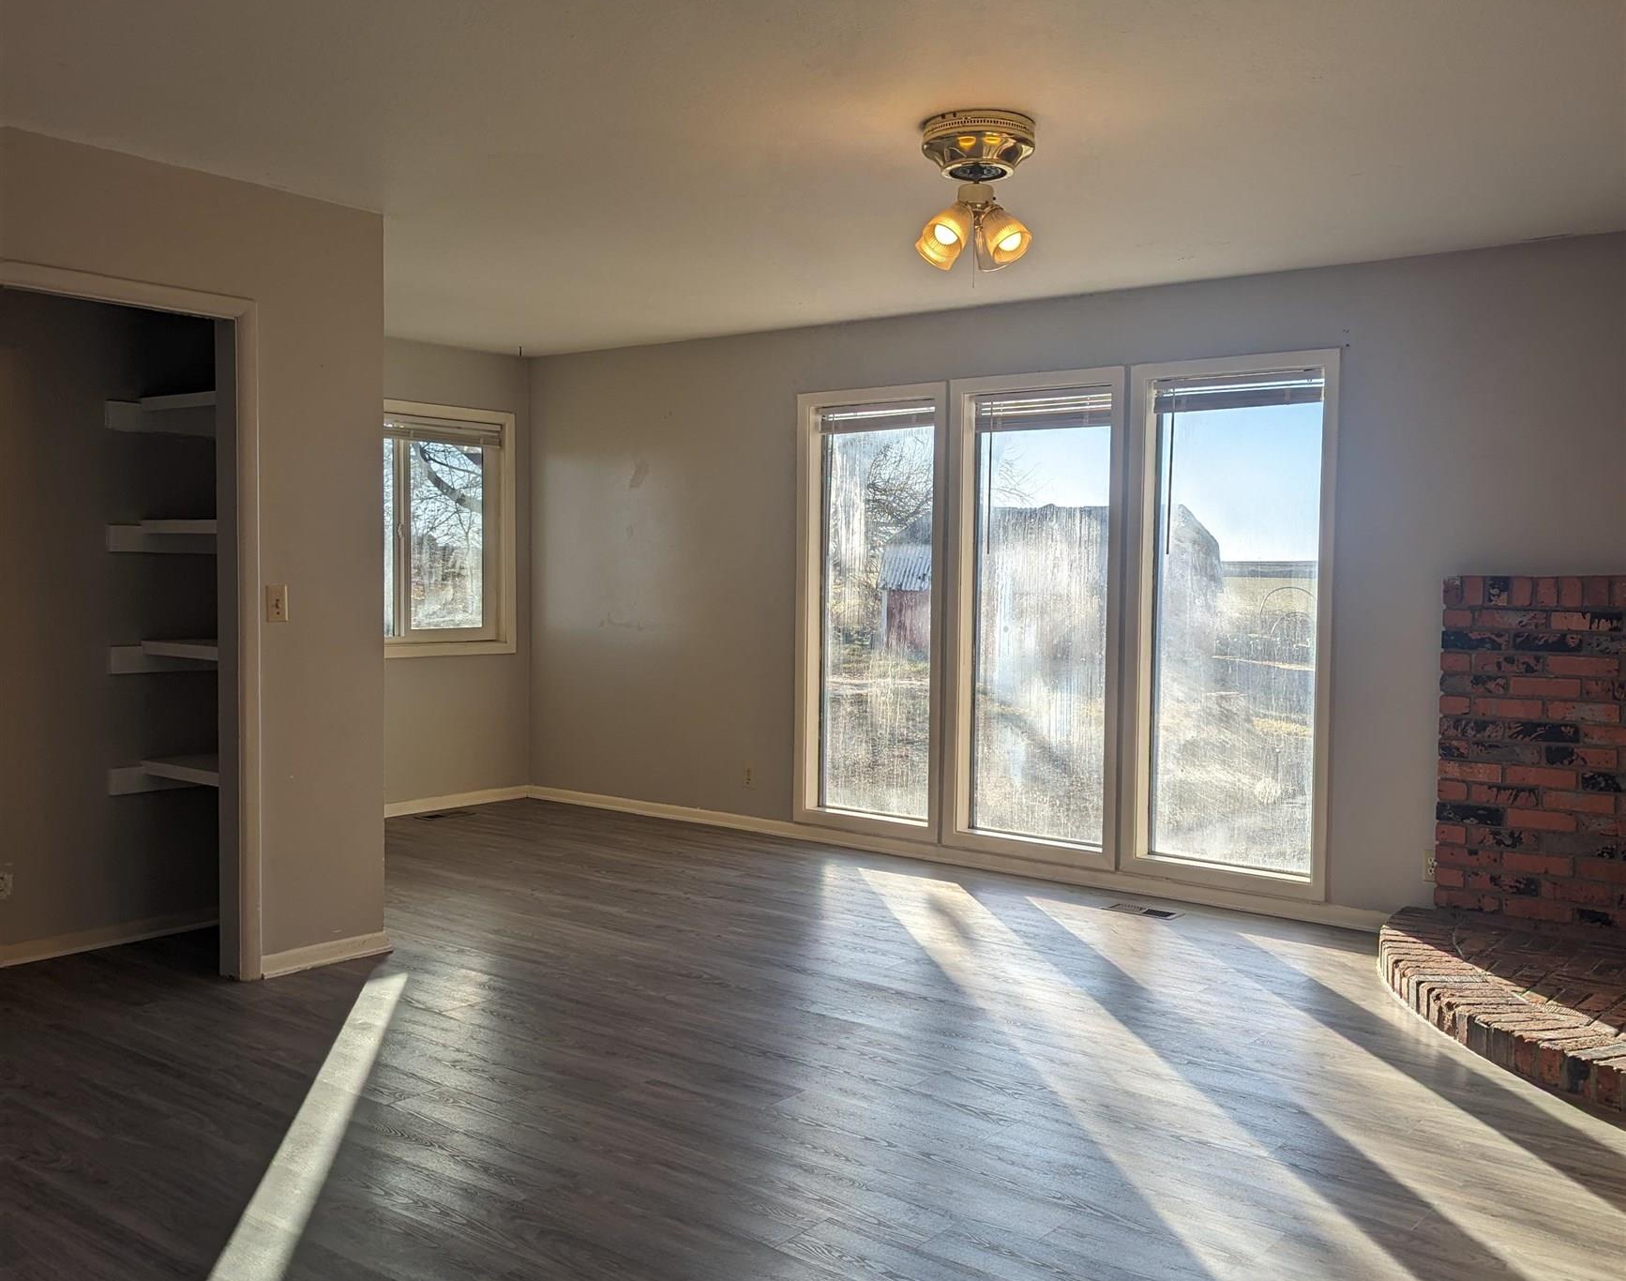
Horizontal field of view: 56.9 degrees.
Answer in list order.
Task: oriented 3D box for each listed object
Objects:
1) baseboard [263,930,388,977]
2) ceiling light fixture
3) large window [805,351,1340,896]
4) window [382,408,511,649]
[{"bbox_3d":[-1.556,1.017,4.853,0.018,0.070,0.475,3,3,38],"label":"baseboard"},{"bbox_3d":[0.426,-1.137,3.862,0.295,0.360,0.295,1,3,6],"label":"ceiling light fixture"},{"bbox_3d":[0.944,-0.098,6.385,2.568,2.049,0.110,3,3,38],"label":"large window"},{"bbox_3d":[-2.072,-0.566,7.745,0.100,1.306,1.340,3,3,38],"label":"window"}]

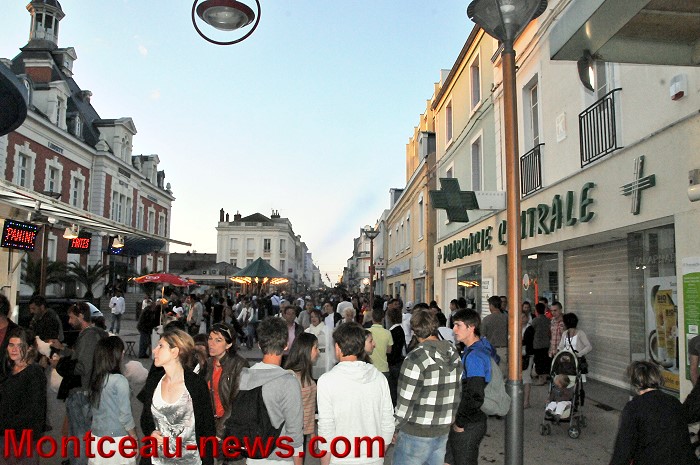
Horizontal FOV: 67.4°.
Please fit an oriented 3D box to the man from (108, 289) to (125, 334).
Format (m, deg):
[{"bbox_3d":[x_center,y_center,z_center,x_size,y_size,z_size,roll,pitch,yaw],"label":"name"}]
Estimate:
[{"bbox_3d":[-9.173,3.103,20.600,0.520,1.780,0.330,3,-7,-25],"label":"man"}]

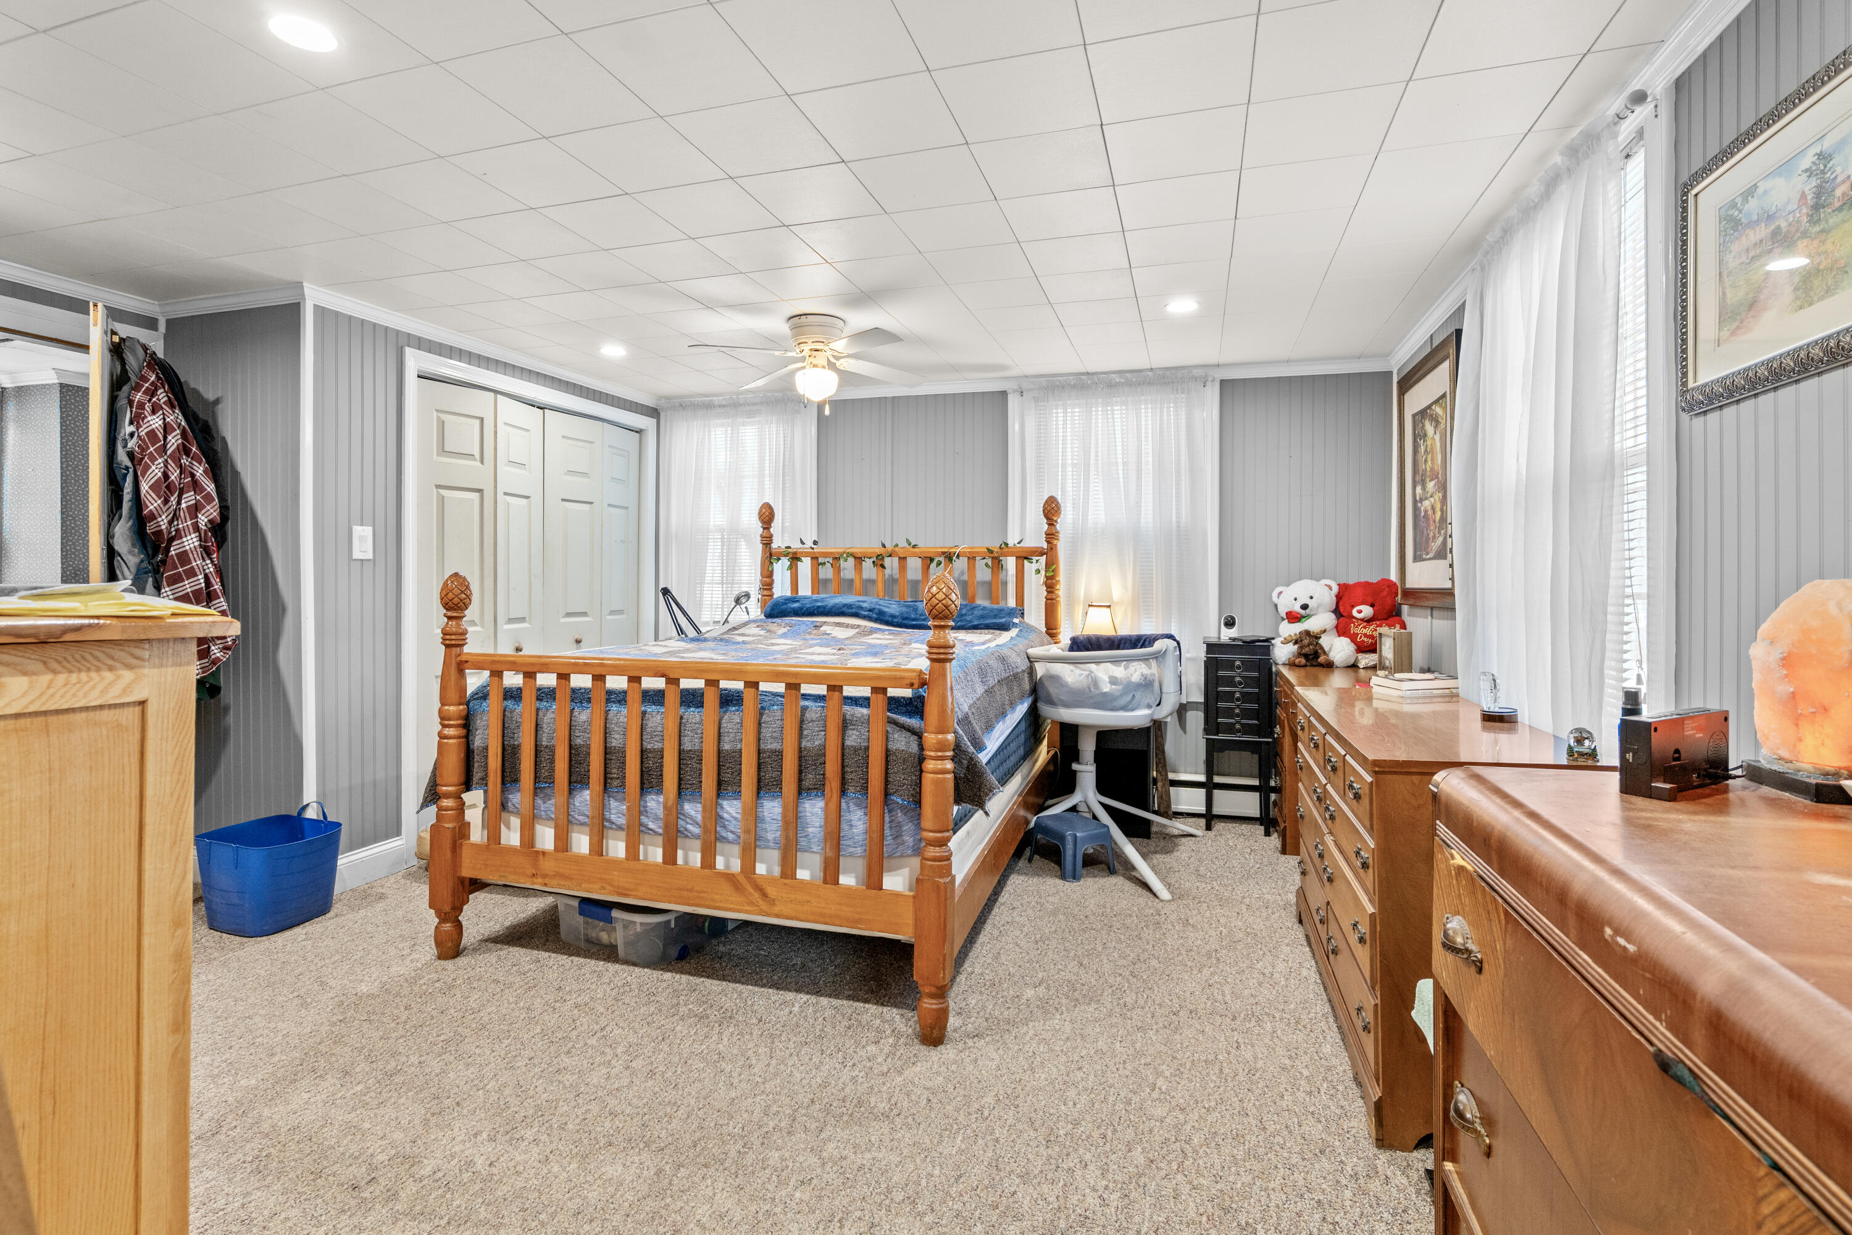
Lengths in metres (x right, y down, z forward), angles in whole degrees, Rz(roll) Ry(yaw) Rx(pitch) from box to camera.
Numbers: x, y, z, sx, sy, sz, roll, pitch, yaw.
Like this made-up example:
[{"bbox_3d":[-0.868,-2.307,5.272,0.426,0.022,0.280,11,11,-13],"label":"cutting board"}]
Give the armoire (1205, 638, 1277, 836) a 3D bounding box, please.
[{"bbox_3d":[1.425,0.532,3.773,0.291,0.858,0.224,1,3,16],"label":"armoire"}]

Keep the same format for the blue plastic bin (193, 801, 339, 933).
[{"bbox_3d":[-2.194,0.834,2.766,0.322,0.359,0.296,1,3,20],"label":"blue plastic bin"}]

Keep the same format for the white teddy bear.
[{"bbox_3d":[1.759,0.020,3.740,0.370,0.385,0.290,1,2,24],"label":"white teddy bear"}]

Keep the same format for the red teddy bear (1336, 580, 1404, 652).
[{"bbox_3d":[2.000,0.006,3.700,0.310,0.350,0.260,1,2,31],"label":"red teddy bear"}]

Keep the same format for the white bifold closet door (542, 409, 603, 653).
[{"bbox_3d":[-1.775,-0.022,4.130,0.040,1.930,0.370,1,2,22],"label":"white bifold closet door"}]

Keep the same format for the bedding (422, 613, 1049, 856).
[{"bbox_3d":[-0.486,0.319,3.189,1.820,0.572,1.758,1,3,17],"label":"bedding"}]

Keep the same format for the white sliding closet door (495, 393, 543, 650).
[{"bbox_3d":[-1.885,-0.028,3.830,0.042,1.940,0.350,1,2,9],"label":"white sliding closet door"}]

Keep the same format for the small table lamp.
[{"bbox_3d":[0.821,0.104,3.890,0.177,0.364,0.177,1,3,16],"label":"small table lamp"}]

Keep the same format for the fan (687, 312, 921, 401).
[{"bbox_3d":[-0.457,-1.075,3.460,0.980,0.340,0.980,1,2,17],"label":"fan"}]

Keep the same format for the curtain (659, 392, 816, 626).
[{"bbox_3d":[-1.040,-0.488,4.550,0.950,1.520,0.100,0,2,14],"label":"curtain"}]

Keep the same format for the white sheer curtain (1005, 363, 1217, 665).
[{"bbox_3d":[0.921,-0.408,4.093,0.981,1.596,0.094,1,3,15],"label":"white sheer curtain"}]

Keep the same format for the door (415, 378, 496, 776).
[{"bbox_3d":[-1.988,-0.010,3.505,0.042,1.940,0.354,1,3,25],"label":"door"}]

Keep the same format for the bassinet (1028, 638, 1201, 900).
[{"bbox_3d":[0.729,0.546,3.530,0.790,0.900,0.870,1,2,24],"label":"bassinet"}]

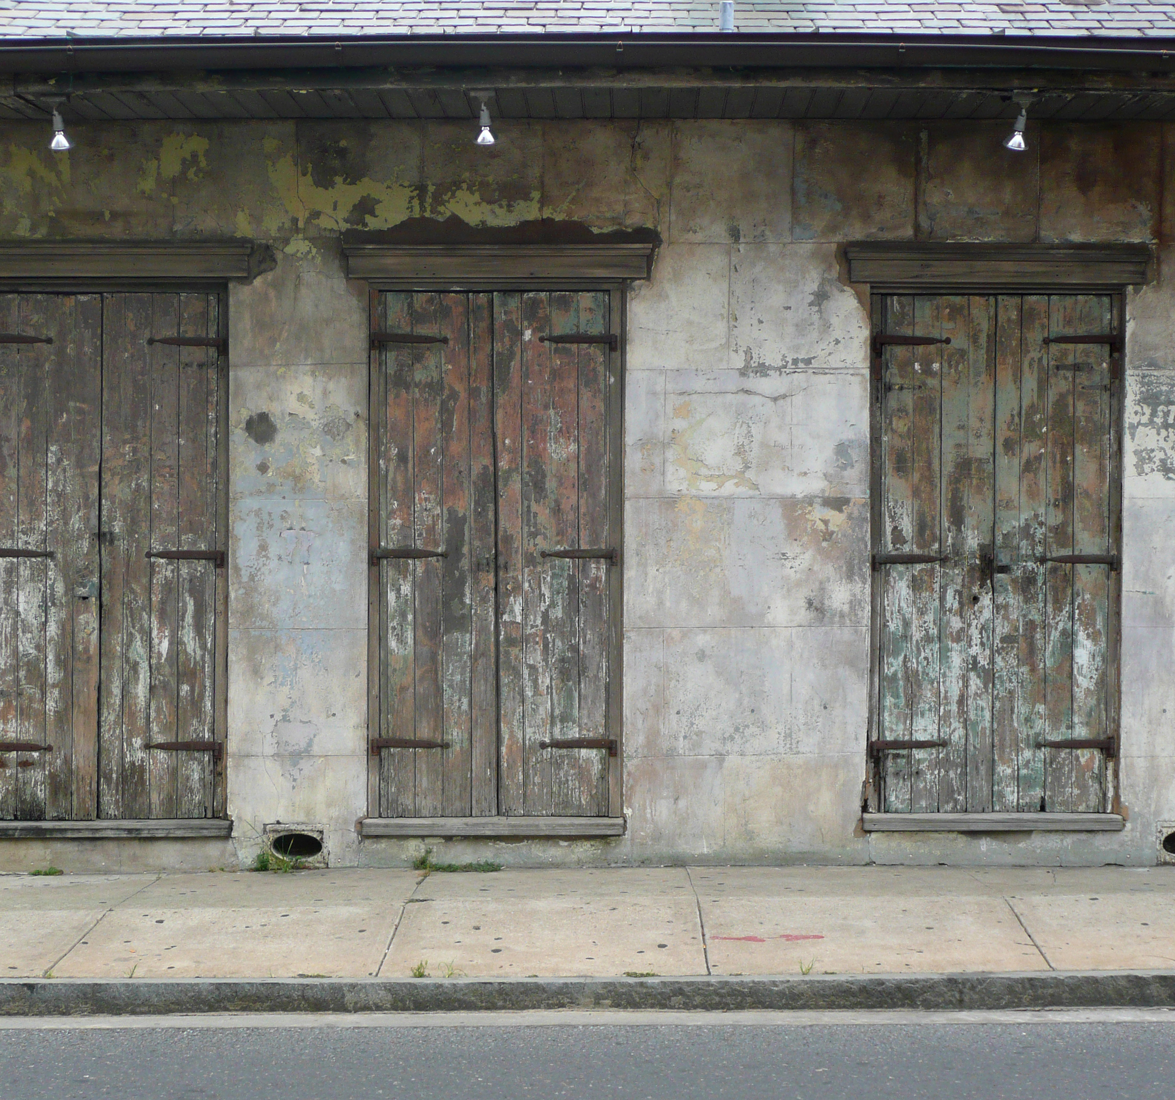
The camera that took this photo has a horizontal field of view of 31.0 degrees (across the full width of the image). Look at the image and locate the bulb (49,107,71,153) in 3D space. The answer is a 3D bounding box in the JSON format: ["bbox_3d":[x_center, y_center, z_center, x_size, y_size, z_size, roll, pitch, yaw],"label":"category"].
[{"bbox_3d":[-2.304,-1.839,9.267,0.105,0.195,0.110,-5,1,0],"label":"bulb"}]

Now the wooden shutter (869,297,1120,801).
[{"bbox_3d":[1.907,0.019,9.920,1.148,2.436,0.080,0,1,0],"label":"wooden shutter"}]

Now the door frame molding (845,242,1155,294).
[{"bbox_3d":[1.918,-1.311,9.836,1.436,0.245,0.130,0,1,0],"label":"door frame molding"}]

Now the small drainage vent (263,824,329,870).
[{"bbox_3d":[-1.372,1.388,9.945,0.307,0.210,0.080,0,1,0],"label":"small drainage vent"}]

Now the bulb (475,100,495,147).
[{"bbox_3d":[-0.446,-1.864,9.266,0.105,0.205,0.110,-2,1,0],"label":"bulb"}]

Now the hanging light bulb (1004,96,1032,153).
[{"bbox_3d":[1.879,-1.864,9.266,0.115,0.246,0.120,8,1,0],"label":"hanging light bulb"}]

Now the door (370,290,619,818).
[{"bbox_3d":[-0.435,0.021,9.920,1.175,2.474,0.080,0,1,0],"label":"door"}]

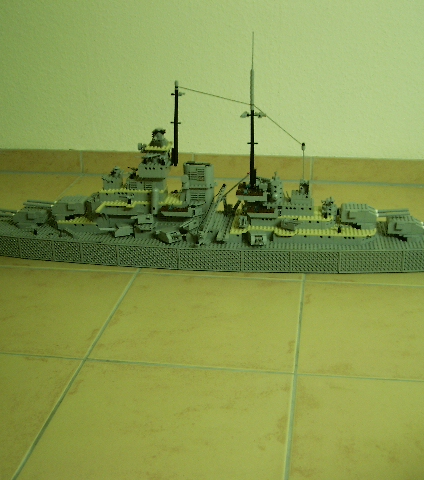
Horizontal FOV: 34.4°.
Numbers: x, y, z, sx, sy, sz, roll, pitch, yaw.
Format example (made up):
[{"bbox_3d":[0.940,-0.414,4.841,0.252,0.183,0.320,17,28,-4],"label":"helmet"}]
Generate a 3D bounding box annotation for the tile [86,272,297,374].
[{"bbox_3d":[-0.012,0.139,1.223,0.328,0.009,0.328,2,22,8],"label":"tile"}]

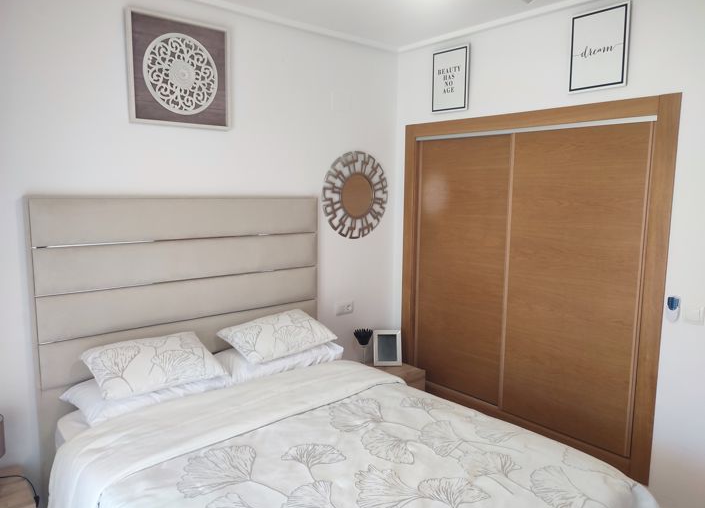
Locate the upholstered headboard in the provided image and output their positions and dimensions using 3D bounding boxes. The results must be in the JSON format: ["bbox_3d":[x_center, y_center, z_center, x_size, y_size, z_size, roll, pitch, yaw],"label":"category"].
[{"bbox_3d":[-0.849,0.433,2.864,1.590,1.500,0.090,-6,9,-41],"label":"upholstered headboard"}]

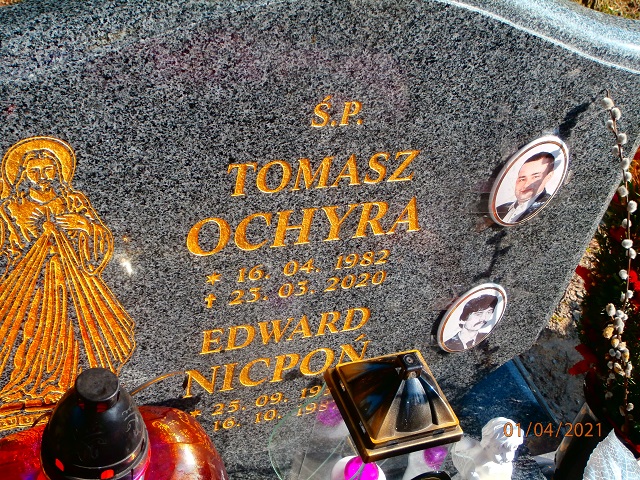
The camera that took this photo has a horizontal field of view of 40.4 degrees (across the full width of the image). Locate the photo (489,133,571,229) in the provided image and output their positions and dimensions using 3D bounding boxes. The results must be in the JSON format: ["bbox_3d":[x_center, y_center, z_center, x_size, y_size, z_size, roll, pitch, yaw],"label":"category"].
[{"bbox_3d":[0.227,-0.060,0.939,0.089,0.120,0.012,-7,44,-22],"label":"photo"}]

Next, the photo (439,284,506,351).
[{"bbox_3d":[0.189,0.099,1.076,0.089,0.120,0.012,-7,44,-22],"label":"photo"}]

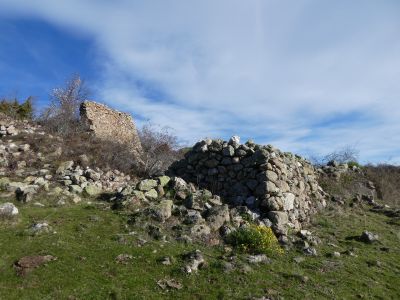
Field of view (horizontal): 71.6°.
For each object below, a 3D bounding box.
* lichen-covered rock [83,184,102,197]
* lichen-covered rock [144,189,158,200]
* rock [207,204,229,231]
[{"bbox_3d":[-3.218,1.212,8.300,0.580,0.370,0.450,0,-2,0],"label":"lichen-covered rock"},{"bbox_3d":[-1.277,1.171,7.300,0.360,0.310,0.300,0,-2,0],"label":"lichen-covered rock"},{"bbox_3d":[0.420,1.534,6.300,0.520,0.550,0.450,0,-2,0],"label":"rock"}]

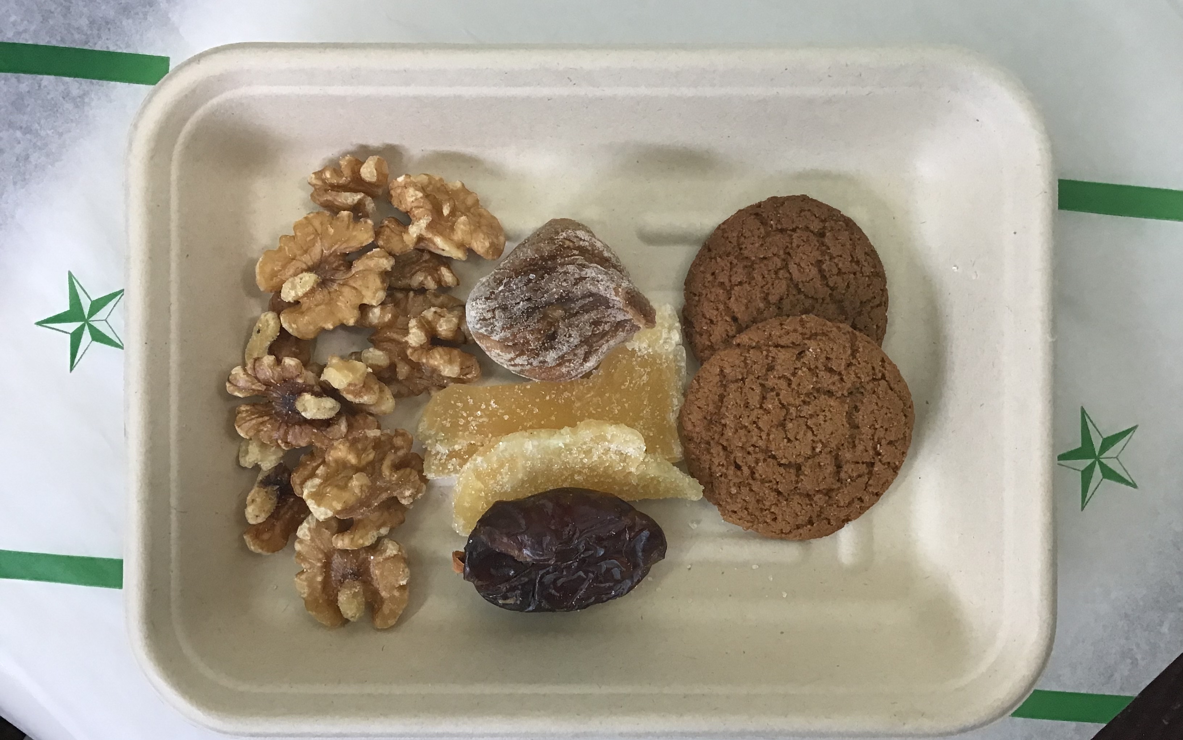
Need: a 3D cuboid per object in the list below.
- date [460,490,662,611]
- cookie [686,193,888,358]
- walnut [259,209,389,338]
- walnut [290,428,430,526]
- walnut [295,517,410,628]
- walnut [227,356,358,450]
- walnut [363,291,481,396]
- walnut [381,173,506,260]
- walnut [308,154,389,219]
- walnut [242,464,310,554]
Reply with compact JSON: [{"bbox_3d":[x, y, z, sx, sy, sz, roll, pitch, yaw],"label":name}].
[{"bbox_3d":[-0.007,0.042,0.246,0.047,0.024,0.028,-5,89,0],"label":"date"},{"bbox_3d":[0.046,-0.017,0.253,0.049,0.009,0.049,0,89,0],"label":"cookie"},{"bbox_3d":[-0.059,-0.023,0.243,0.029,0.015,0.026,-37,89,-1],"label":"walnut"},{"bbox_3d":[-0.053,0.025,0.242,0.030,0.018,0.022,-7,89,0],"label":"walnut"},{"bbox_3d":[-0.056,0.047,0.249,0.027,0.016,0.028,3,89,0],"label":"walnut"},{"bbox_3d":[-0.069,0.008,0.243,0.029,0.016,0.021,12,89,0],"label":"walnut"},{"bbox_3d":[-0.040,-0.006,0.249,0.027,0.016,0.025,6,89,0],"label":"walnut"},{"bbox_3d":[-0.034,-0.035,0.246,0.030,0.017,0.019,32,89,1],"label":"walnut"},{"bbox_3d":[-0.057,-0.043,0.249,0.019,0.015,0.017,-12,89,0],"label":"walnut"},{"bbox_3d":[-0.072,0.032,0.250,0.022,0.015,0.024,37,89,1],"label":"walnut"}]

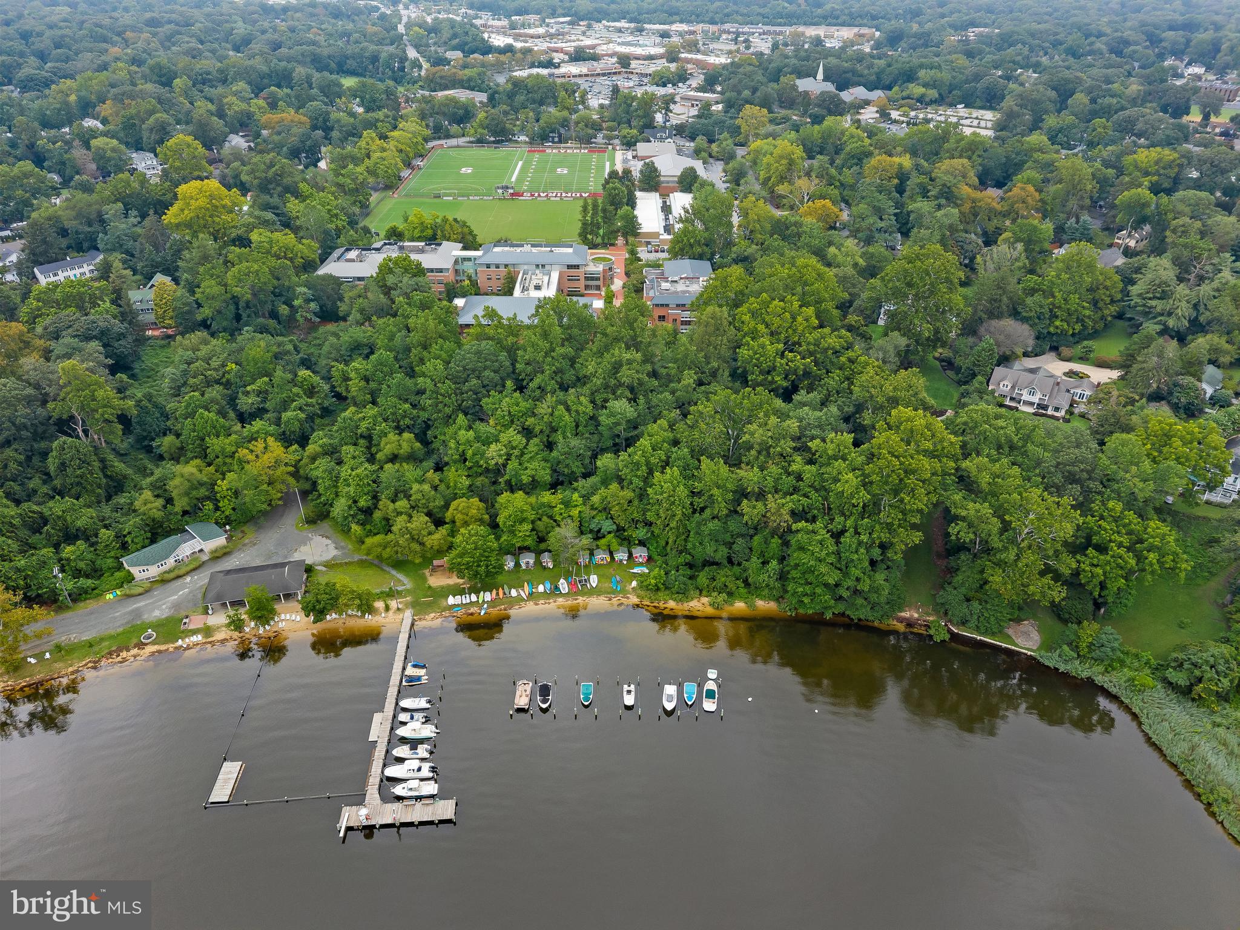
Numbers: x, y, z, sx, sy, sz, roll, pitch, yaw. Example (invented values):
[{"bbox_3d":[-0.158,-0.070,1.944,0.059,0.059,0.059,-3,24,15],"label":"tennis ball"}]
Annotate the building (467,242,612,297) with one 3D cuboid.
[{"bbox_3d":[-28.500,-76.140,330.100,51.000,14.600,22.500,0,32,0],"label":"building"}]

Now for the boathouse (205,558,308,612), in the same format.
[{"bbox_3d":[-76.790,24.760,181.730,19.300,5.200,10.700,-7,33,-12],"label":"boathouse"}]

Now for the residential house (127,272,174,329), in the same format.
[{"bbox_3d":[-163.200,-57.310,301.190,14.000,10.500,21.000,-10,33,-15],"label":"residential house"}]

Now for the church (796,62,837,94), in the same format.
[{"bbox_3d":[150.500,-295.490,657.590,25.000,26.500,23.000,-18,37,-27],"label":"church"}]

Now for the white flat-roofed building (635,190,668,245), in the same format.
[{"bbox_3d":[13.400,-113.730,396.250,12.200,6.900,64.500,0,32,0],"label":"white flat-roofed building"}]

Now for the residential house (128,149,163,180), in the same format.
[{"bbox_3d":[-260.000,-164.750,471.660,14.500,11.000,13.000,-14,35,-21],"label":"residential house"}]

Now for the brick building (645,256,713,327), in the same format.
[{"bbox_3d":[22.000,-61.490,310.370,25.500,12.800,43.000,0,32,0],"label":"brick building"}]

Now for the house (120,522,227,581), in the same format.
[{"bbox_3d":[-102.800,19.320,198.520,19.800,5.000,8.800,-27,41,-36],"label":"house"}]

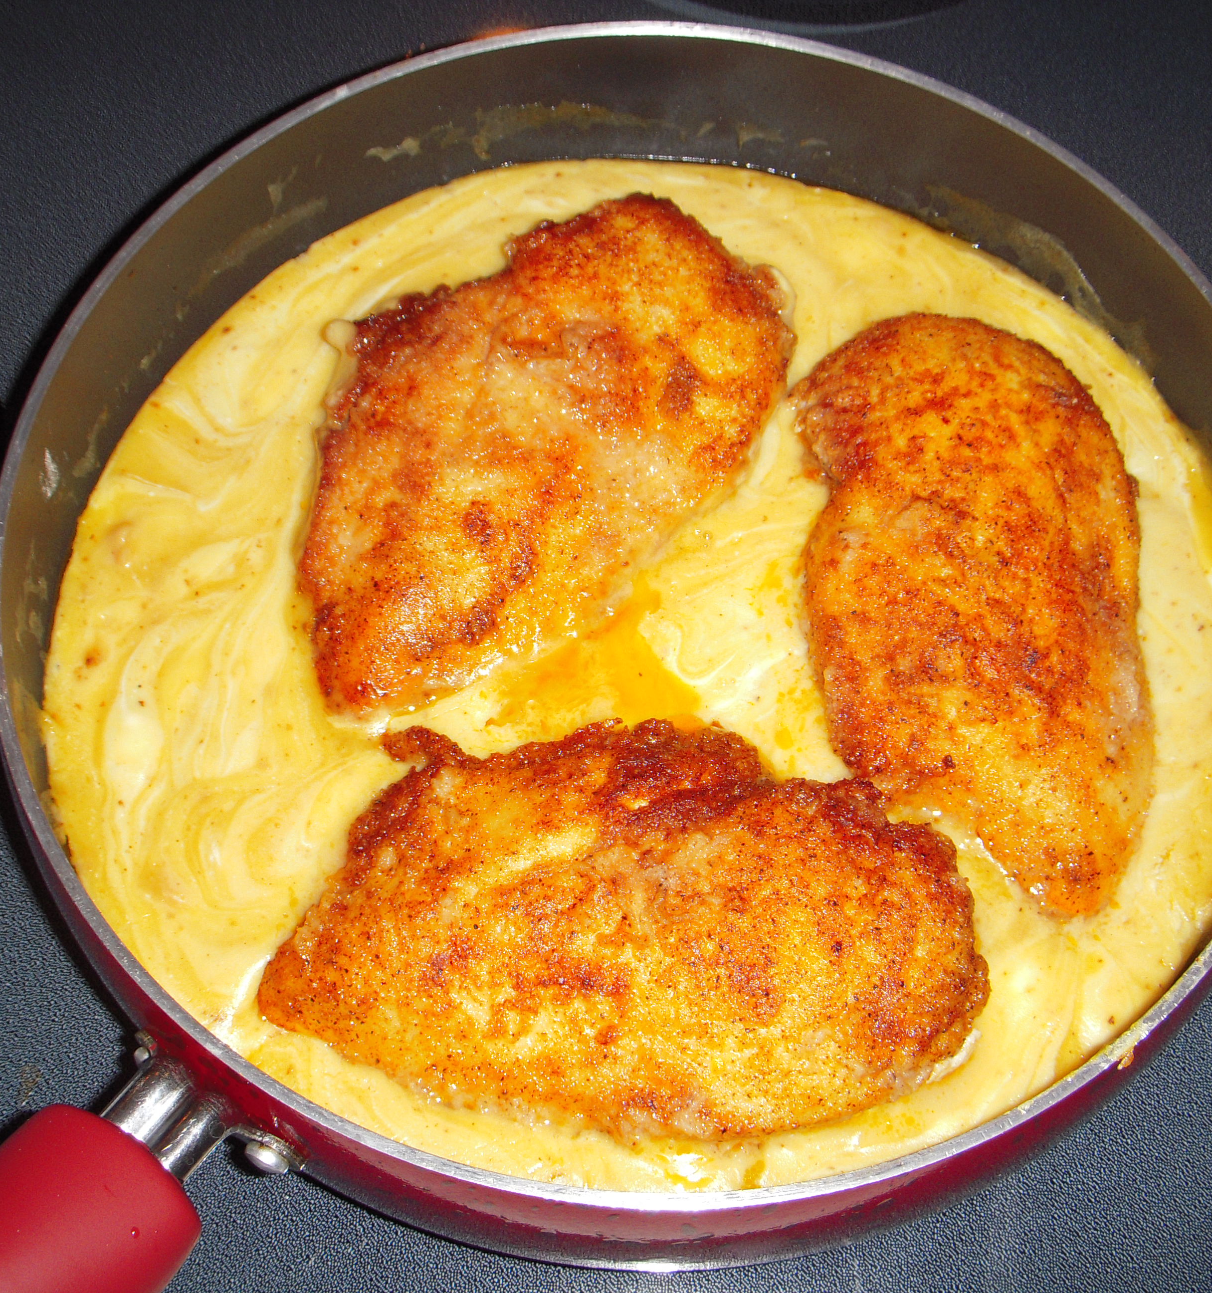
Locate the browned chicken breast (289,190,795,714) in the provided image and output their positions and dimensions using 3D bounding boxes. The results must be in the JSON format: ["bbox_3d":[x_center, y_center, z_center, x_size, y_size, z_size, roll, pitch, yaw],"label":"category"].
[{"bbox_3d":[-0.026,-0.052,0.483,0.111,0.026,0.169,32,68,16],"label":"browned chicken breast"}]

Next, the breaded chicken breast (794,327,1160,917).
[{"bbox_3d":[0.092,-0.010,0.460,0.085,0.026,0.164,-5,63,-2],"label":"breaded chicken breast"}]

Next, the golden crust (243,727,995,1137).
[{"bbox_3d":[0.005,0.063,0.424,0.158,0.026,0.097,4,63,2],"label":"golden crust"}]

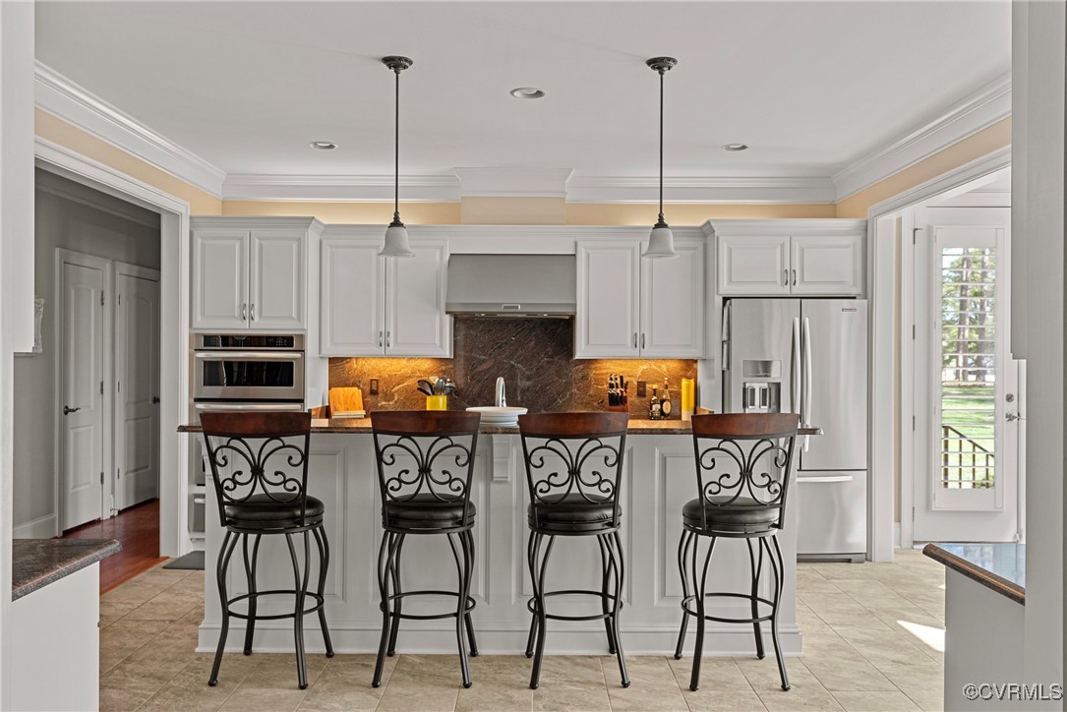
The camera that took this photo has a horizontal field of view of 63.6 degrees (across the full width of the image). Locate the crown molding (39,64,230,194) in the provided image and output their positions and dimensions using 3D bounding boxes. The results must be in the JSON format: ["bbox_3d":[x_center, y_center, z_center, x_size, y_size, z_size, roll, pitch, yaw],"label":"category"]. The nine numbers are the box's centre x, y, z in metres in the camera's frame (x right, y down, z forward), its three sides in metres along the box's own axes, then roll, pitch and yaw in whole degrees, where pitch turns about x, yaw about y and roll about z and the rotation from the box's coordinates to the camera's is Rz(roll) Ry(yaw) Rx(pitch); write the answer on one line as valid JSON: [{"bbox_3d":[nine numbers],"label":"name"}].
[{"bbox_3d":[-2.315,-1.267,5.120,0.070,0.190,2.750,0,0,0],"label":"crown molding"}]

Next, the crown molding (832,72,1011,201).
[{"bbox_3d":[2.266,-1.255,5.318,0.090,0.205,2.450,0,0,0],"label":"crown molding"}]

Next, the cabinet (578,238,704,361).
[{"bbox_3d":[0.770,-0.419,6.366,0.942,0.873,0.350,0,0,0],"label":"cabinet"}]

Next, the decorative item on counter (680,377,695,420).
[{"bbox_3d":[1.123,0.316,6.242,0.096,0.305,0.096,0,0,0],"label":"decorative item on counter"}]

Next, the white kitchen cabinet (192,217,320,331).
[{"bbox_3d":[-1.925,-0.557,6.200,0.850,0.775,0.660,0,0,-1],"label":"white kitchen cabinet"}]

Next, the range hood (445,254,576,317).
[{"bbox_3d":[-0.157,-0.512,6.260,0.914,0.445,0.480,0,0,0],"label":"range hood"}]

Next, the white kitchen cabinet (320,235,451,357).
[{"bbox_3d":[-1.062,-0.429,6.363,0.952,0.872,0.350,0,0,0],"label":"white kitchen cabinet"}]

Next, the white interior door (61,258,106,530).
[{"bbox_3d":[-3.575,0.317,6.800,0.045,2.030,0.610,0,0,0],"label":"white interior door"}]

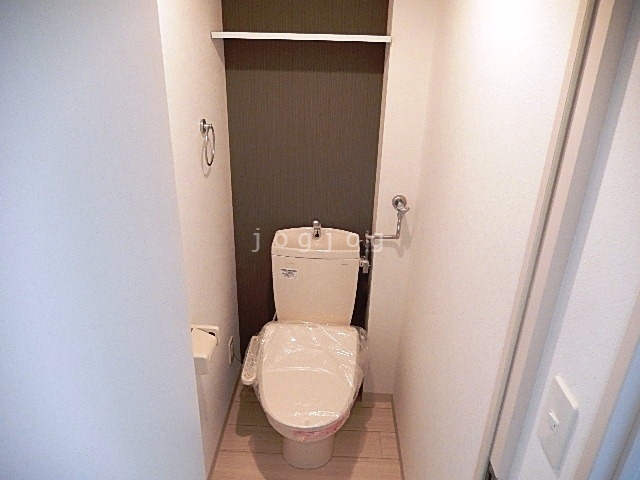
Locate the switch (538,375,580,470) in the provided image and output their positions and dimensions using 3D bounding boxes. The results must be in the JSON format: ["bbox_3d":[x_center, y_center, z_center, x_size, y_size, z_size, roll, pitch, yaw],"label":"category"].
[{"bbox_3d":[0.370,0.284,0.720,0.009,0.120,0.070,2,24,2],"label":"switch"}]

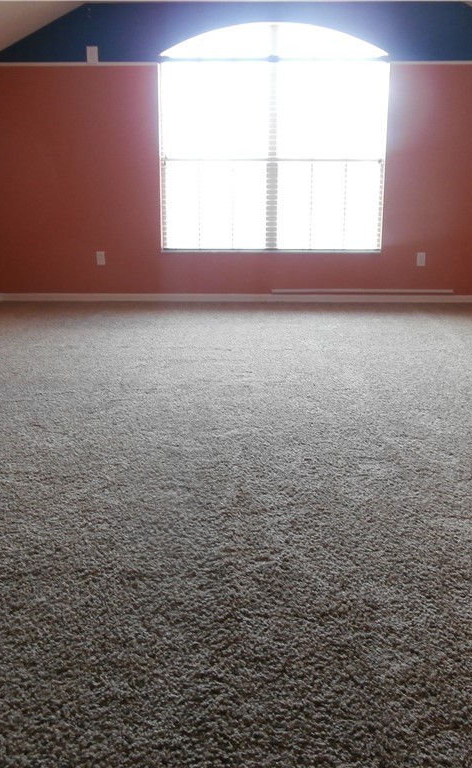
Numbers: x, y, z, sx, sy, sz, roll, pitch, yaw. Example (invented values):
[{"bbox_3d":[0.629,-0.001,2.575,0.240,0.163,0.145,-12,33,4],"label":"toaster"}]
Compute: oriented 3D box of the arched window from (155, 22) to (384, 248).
[{"bbox_3d":[0.312,-2.073,6.309,1.920,1.850,0.120,1,14,2],"label":"arched window"}]

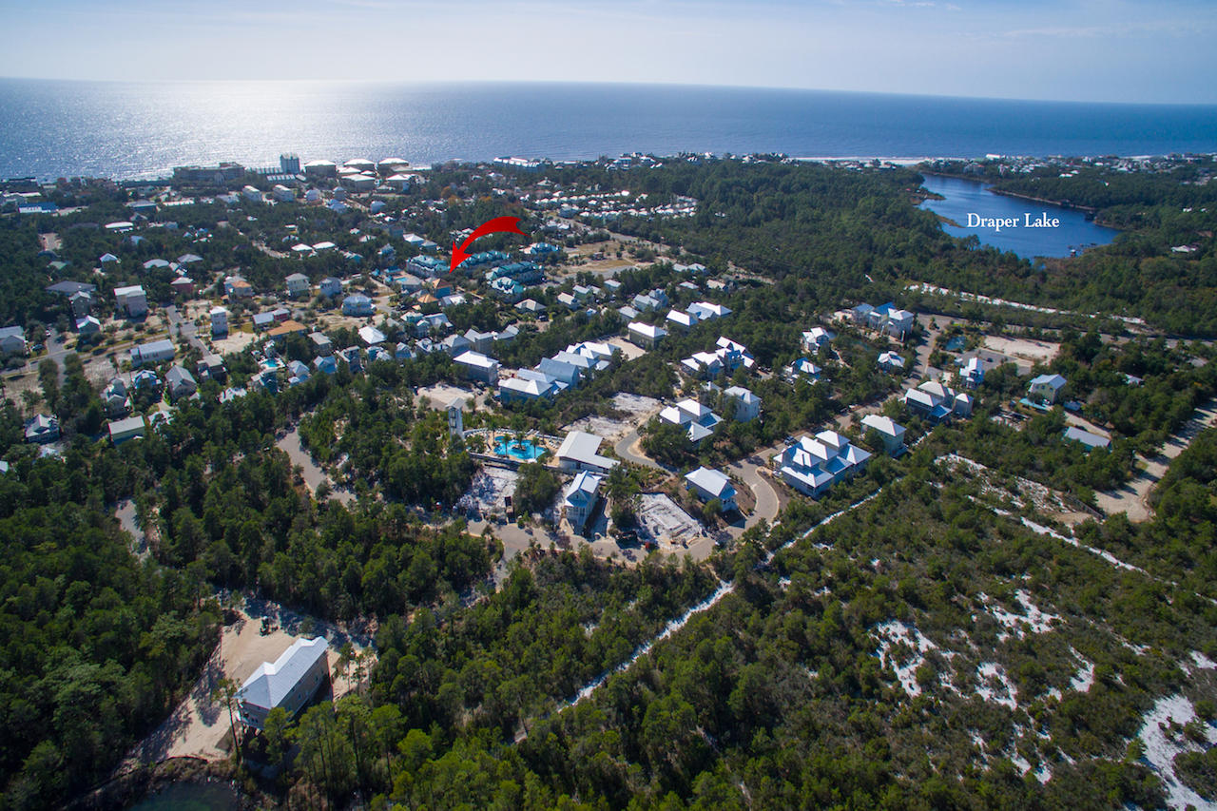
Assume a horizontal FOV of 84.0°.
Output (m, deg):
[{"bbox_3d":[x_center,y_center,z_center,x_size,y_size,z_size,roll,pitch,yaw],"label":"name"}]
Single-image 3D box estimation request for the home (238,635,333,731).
[{"bbox_3d":[-64.340,55.490,134.720,9.130,12.860,17.010,8,26,14],"label":"home"}]

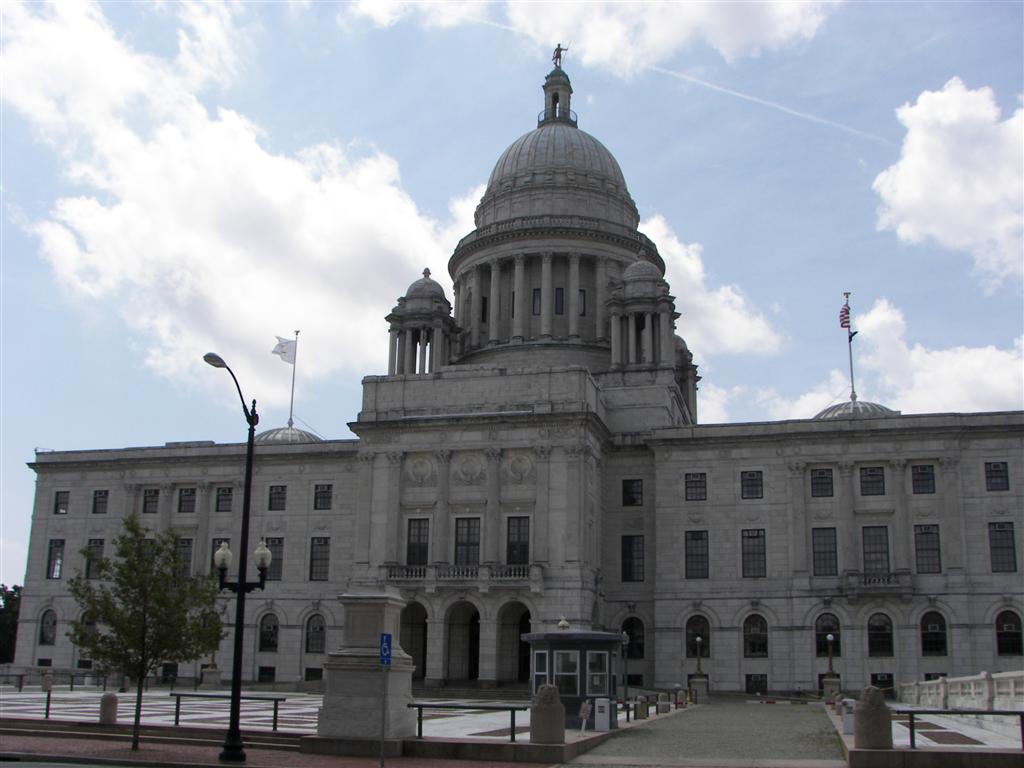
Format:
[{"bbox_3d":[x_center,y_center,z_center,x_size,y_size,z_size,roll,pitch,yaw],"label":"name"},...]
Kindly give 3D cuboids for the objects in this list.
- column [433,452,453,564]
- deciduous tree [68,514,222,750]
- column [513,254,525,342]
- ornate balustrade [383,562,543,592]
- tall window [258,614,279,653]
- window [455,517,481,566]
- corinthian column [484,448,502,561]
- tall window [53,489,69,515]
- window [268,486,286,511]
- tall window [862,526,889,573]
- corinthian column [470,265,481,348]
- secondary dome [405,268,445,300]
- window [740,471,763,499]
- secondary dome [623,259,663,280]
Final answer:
[{"bbox_3d":[-5.341,9.492,81.844,1.300,8.809,1.150,-3,-15,14],"label":"column"},{"bbox_3d":[-9.292,6.301,27.000,3.800,5.800,3.800,-3,-15,15],"label":"deciduous tree"},{"bbox_3d":[0.701,-8.813,109.761,1.250,9.550,1.250,1,-14,0],"label":"column"},{"bbox_3d":[-3.849,14.933,81.970,12.600,2.100,1.400,-3,-15,15],"label":"ornate balustrade"},{"bbox_3d":[-21.839,22.403,96.008,1.844,3.410,0.403,-3,-16,15],"label":"tall window"},{"bbox_3d":[-3.498,12.444,83.711,2.100,3.700,0.300,-3,-15,15],"label":"window"},{"bbox_3d":[-1.404,9.297,80.822,1.300,8.809,1.150,-3,-15,14],"label":"corinthian column"},{"bbox_3d":[-44.618,11.798,105.632,1.692,2.300,0.403,-3,-16,15],"label":"tall window"},{"bbox_3d":[-21.215,10.358,96.338,1.656,2.237,0.350,-3,-15,14],"label":"window"},{"bbox_3d":[28.987,13.225,84.686,1.950,4.000,0.300,-3,-14,14],"label":"tall window"},{"bbox_3d":[-3.877,-8.232,113.115,1.100,9.200,1.100,1,-15,0],"label":"corinthian column"},{"bbox_3d":[-8.887,-10.251,109.158,4.192,3.391,4.192,1,-15,0],"label":"secondary dome"},{"bbox_3d":[20.271,8.506,90.131,1.810,2.370,0.300,-3,-15,15],"label":"window"},{"bbox_3d":[13.120,-11.268,106.659,4.028,2.193,4.028,-3,-16,15],"label":"secondary dome"}]

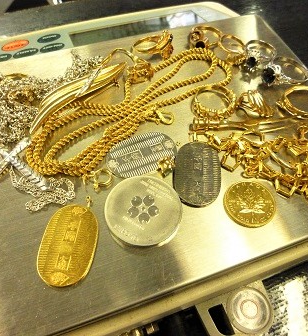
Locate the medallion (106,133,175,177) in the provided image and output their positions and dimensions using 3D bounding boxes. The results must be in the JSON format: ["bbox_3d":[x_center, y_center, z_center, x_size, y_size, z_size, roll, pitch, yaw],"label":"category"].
[{"bbox_3d":[-0.005,-0.005,0.140,0.031,0.002,0.021,-18,62,-14],"label":"medallion"}]

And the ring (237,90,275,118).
[{"bbox_3d":[0.048,-0.030,0.154,0.014,0.009,0.018,-30,65,-19],"label":"ring"}]

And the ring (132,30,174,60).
[{"bbox_3d":[0.000,-0.065,0.170,0.021,0.011,0.018,-21,54,-7],"label":"ring"}]

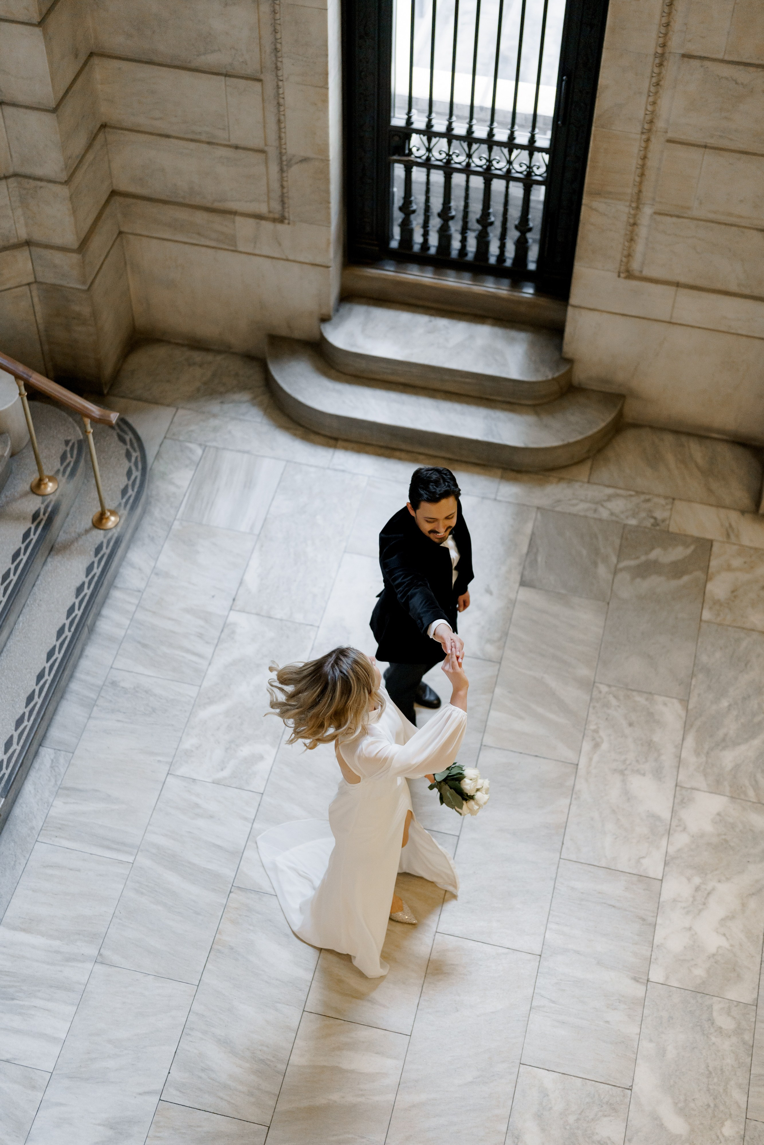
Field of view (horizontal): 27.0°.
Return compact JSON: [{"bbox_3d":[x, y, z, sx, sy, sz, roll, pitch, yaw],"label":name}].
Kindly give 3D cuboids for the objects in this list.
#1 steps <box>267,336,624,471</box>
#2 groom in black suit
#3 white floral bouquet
[{"bbox_3d":[0.280,-0.905,8.764,2.051,0.165,0.523,11,52,8],"label":"steps"},{"bbox_3d":[0.220,0.235,6.826,0.530,1.730,0.560,-23,55,-18],"label":"groom in black suit"},{"bbox_3d":[0.293,0.864,6.322,0.270,0.200,0.200,23,54,17],"label":"white floral bouquet"}]

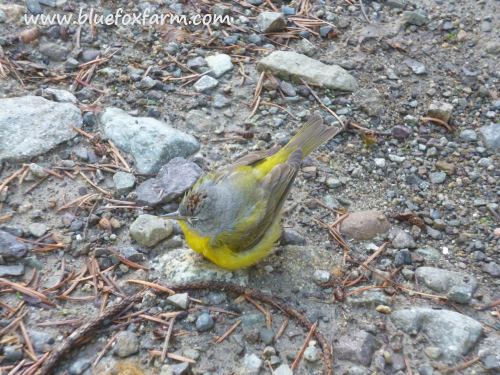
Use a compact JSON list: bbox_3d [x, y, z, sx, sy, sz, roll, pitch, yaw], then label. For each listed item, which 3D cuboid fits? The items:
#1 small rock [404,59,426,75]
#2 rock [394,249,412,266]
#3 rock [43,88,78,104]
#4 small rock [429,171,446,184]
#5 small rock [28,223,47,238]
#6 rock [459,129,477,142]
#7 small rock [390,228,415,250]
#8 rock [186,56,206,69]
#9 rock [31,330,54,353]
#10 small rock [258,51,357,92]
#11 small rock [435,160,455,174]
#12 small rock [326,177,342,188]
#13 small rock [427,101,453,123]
[{"bbox_3d":[0.106,-0.077,0.639,0.009,0.005,0.016,-33,53,-29],"label":"small rock"},{"bbox_3d":[0.079,0.036,0.510,0.009,0.007,0.009,0,45,0],"label":"rock"},{"bbox_3d":[-0.117,-0.057,0.621,0.022,0.009,0.014,11,46,11],"label":"rock"},{"bbox_3d":[0.106,-0.005,0.564,0.010,0.006,0.007,0,44,0],"label":"small rock"},{"bbox_3d":[-0.116,0.023,0.543,0.010,0.006,0.009,0,45,0],"label":"small rock"},{"bbox_3d":[0.130,-0.031,0.597,0.010,0.007,0.009,0,45,0],"label":"rock"},{"bbox_3d":[0.083,0.028,0.537,0.013,0.008,0.012,0,45,0],"label":"small rock"},{"bbox_3d":[-0.033,-0.077,0.614,0.012,0.006,0.009,0,45,0],"label":"rock"},{"bbox_3d":[-0.100,0.075,0.481,0.011,0.006,0.009,0,44,0],"label":"rock"},{"bbox_3d":[0.034,-0.070,0.601,0.063,0.016,0.025,18,48,17],"label":"small rock"},{"bbox_3d":[0.109,-0.011,0.558,0.011,0.006,0.008,11,46,11],"label":"small rock"},{"bbox_3d":[0.048,-0.003,0.561,0.008,0.005,0.006,0,44,0],"label":"small rock"},{"bbox_3d":[0.115,-0.046,0.604,0.015,0.009,0.009,0,44,0],"label":"small rock"}]

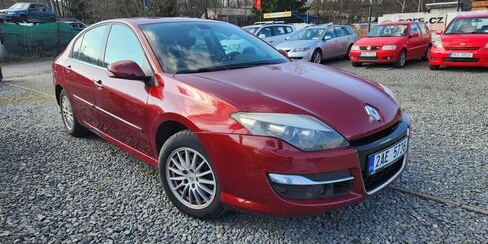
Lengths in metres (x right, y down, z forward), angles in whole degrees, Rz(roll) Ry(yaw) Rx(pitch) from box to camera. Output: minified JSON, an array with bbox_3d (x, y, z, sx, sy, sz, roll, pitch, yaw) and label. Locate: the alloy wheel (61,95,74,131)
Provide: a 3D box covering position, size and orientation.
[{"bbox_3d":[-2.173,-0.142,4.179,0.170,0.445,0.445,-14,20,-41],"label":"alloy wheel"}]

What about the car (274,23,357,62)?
[{"bbox_3d":[3.000,-3.250,13.420,1.780,1.470,4.690,12,20,39],"label":"car"}]

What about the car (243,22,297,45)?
[{"bbox_3d":[0.516,-3.674,15.171,1.770,1.620,4.400,12,20,39],"label":"car"}]

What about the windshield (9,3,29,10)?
[{"bbox_3d":[-15.977,-8.173,23.000,1.380,0.120,0.750,0,48,5],"label":"windshield"}]

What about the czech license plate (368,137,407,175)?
[{"bbox_3d":[0.907,0.206,2.024,0.520,0.110,0.015,-14,20,-41],"label":"czech license plate"}]

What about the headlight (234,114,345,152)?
[{"bbox_3d":[0.265,0.048,1.806,0.480,0.220,0.490,-14,20,-41],"label":"headlight"}]

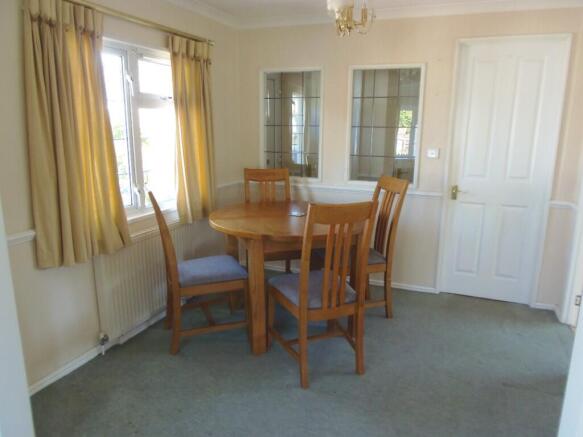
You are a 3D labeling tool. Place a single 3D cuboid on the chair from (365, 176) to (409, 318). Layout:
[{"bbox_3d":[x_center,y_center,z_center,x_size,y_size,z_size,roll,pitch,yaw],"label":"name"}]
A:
[{"bbox_3d":[0.507,0.219,3.029,0.560,1.025,0.470,-3,13,-16],"label":"chair"}]

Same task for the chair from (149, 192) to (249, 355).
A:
[{"bbox_3d":[-0.608,0.297,2.631,0.560,1.025,0.470,-4,14,-20],"label":"chair"}]

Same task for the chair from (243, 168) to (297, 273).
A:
[{"bbox_3d":[-0.168,0.114,3.461,0.470,1.025,0.560,-2,13,-12],"label":"chair"}]

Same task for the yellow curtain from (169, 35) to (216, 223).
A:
[{"bbox_3d":[-0.721,-0.648,3.048,0.120,1.330,0.470,6,14,23],"label":"yellow curtain"}]

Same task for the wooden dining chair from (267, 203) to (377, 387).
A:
[{"bbox_3d":[0.165,0.373,2.332,0.470,1.025,0.560,-4,14,-21],"label":"wooden dining chair"}]

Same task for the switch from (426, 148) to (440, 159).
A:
[{"bbox_3d":[1.144,-0.524,3.272,0.087,0.083,0.025,6,14,23],"label":"switch"}]

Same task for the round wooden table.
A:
[{"bbox_3d":[-0.050,0.366,2.918,1.090,0.775,1.090,1,13,0],"label":"round wooden table"}]

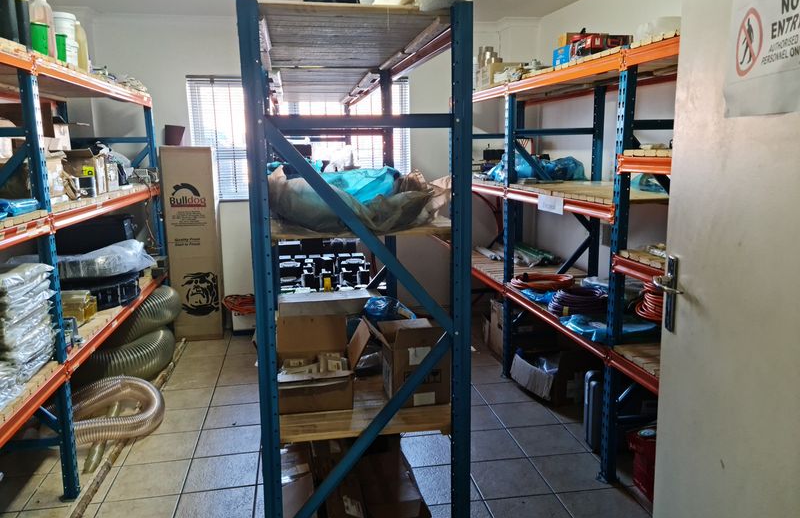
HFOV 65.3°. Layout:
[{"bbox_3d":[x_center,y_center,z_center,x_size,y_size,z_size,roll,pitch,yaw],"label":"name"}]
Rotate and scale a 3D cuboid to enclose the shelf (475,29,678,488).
[{"bbox_3d":[1.002,-0.090,3.394,0.604,1.786,3.522,-3,10,-9],"label":"shelf"}]

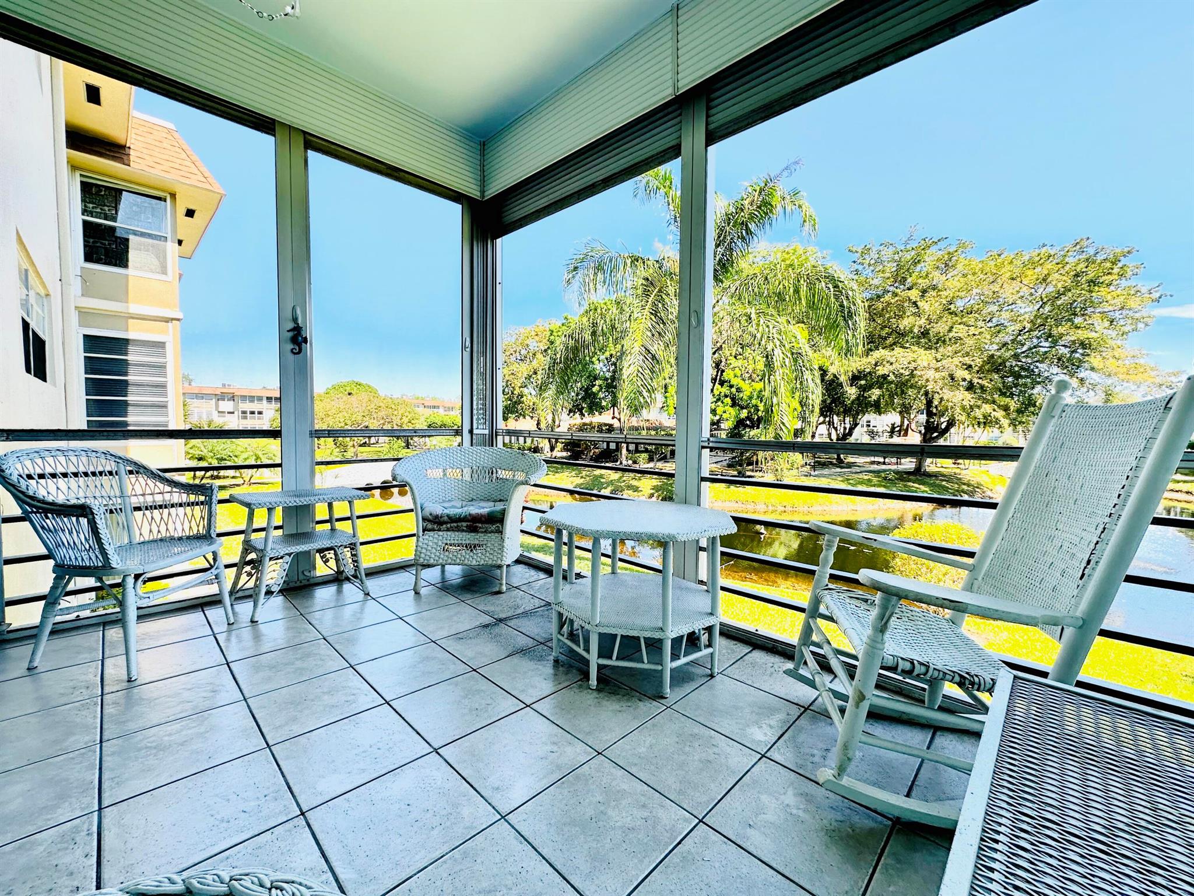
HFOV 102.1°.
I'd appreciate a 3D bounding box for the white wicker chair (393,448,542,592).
[{"bbox_3d":[-0.710,0.378,2.823,0.838,0.758,0.675,0,3,-5],"label":"white wicker chair"}]

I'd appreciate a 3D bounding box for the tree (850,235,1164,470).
[{"bbox_3d":[26.901,-6.175,33.335,16.500,16.600,15.500,3,3,39],"label":"tree"}]

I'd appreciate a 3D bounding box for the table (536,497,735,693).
[{"bbox_3d":[0.161,0.536,1.915,0.713,0.556,0.713,1,3,9],"label":"table"}]

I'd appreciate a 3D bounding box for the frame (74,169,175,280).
[{"bbox_3d":[-7.578,-3.530,7.791,0.100,1.420,1.077,3,4,44],"label":"frame"}]

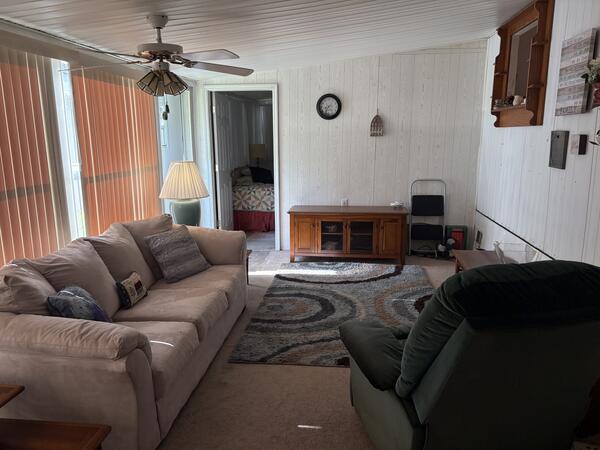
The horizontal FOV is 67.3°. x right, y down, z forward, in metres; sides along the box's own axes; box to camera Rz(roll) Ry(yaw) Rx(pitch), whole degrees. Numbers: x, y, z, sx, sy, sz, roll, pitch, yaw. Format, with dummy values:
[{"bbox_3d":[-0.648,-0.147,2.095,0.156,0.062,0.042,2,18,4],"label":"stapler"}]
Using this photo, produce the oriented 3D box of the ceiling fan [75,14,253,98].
[{"bbox_3d":[-0.897,-1.081,2.886,1.300,0.497,1.300,1,12,6],"label":"ceiling fan"}]

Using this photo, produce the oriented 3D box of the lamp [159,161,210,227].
[{"bbox_3d":[-1.055,-0.220,4.203,0.482,0.738,0.482,1,12,6],"label":"lamp"}]

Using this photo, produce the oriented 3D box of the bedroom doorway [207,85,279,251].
[{"bbox_3d":[-0.704,-0.704,5.769,0.894,2.098,0.130,1,12,6],"label":"bedroom doorway"}]

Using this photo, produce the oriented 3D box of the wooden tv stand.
[{"bbox_3d":[0.569,0.115,5.437,1.376,0.611,0.471,1,12,6],"label":"wooden tv stand"}]

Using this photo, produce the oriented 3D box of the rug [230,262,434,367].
[{"bbox_3d":[0.469,0.690,4.109,1.637,0.020,2.379,1,12,6],"label":"rug"}]

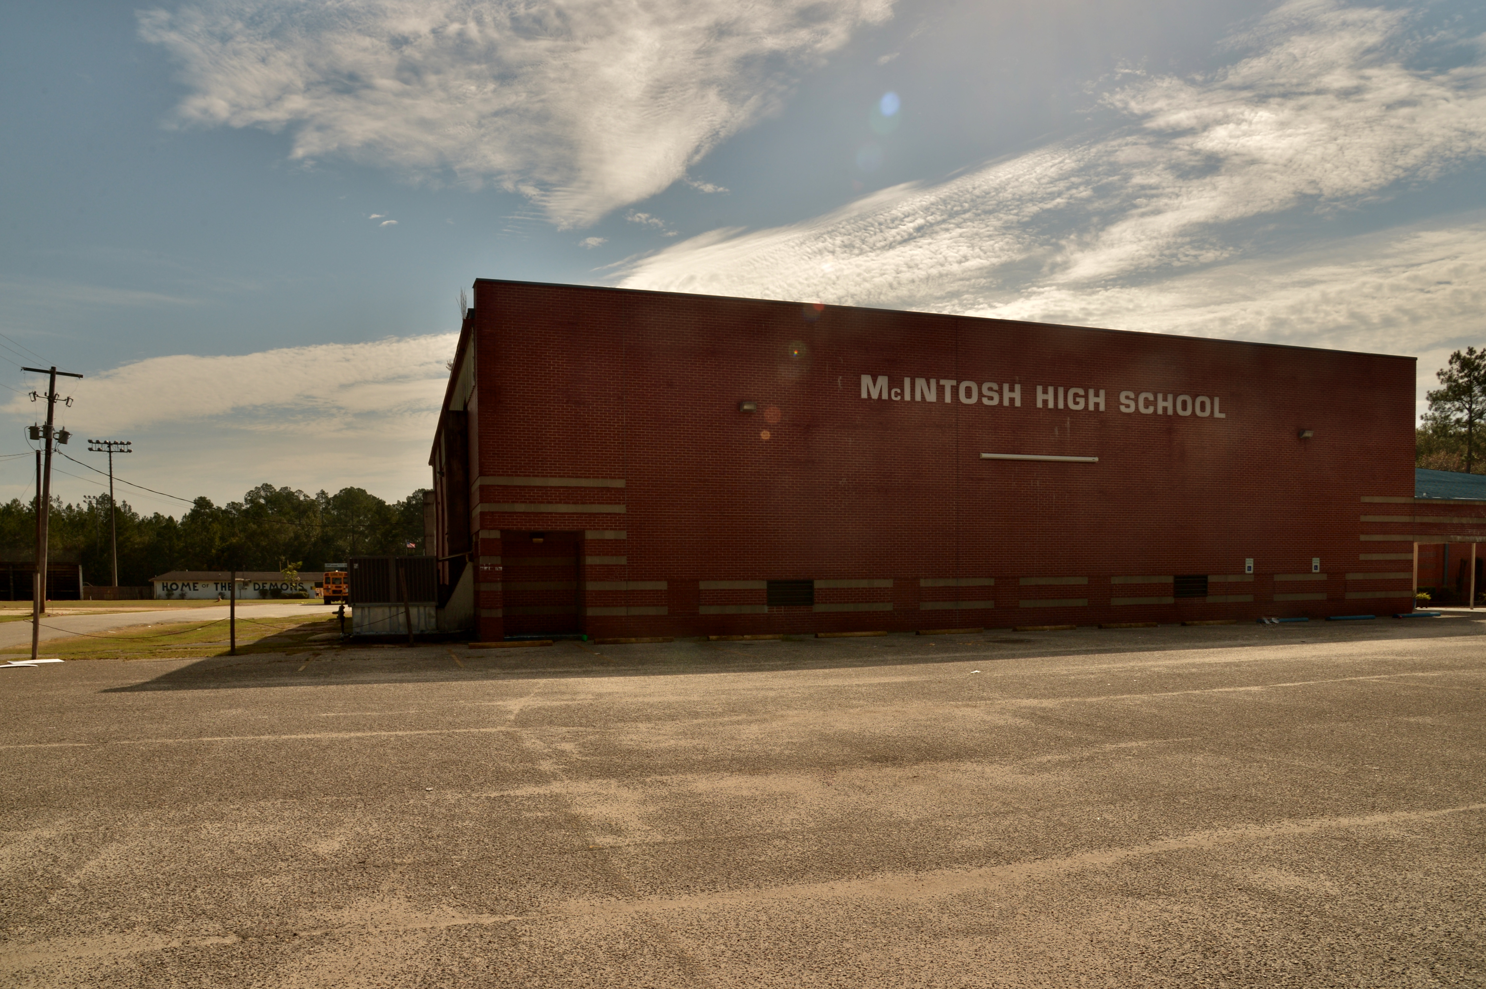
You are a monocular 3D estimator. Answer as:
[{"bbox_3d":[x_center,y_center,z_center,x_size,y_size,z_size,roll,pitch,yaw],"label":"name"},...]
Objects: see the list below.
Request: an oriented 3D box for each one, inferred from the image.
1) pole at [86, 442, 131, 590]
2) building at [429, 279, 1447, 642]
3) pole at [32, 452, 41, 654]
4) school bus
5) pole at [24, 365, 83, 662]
[{"bbox_3d":[-73.248,2.943,115.294,4.300,18.700,0.800,-3,-2,-32],"label":"pole"},{"bbox_3d":[2.438,0.620,43.899,29.600,8.330,34.000,1,-4,-19],"label":"building"},{"bbox_3d":[-13.226,1.128,18.536,0.140,3.900,0.140,1,-4,-23],"label":"pole"},{"bbox_3d":[-39.268,9.051,96.695,2.450,3.050,11.000,1,-4,-19],"label":"school bus"},{"bbox_3d":[-32.863,-0.269,46.908,2.450,11.740,0.900,1,-4,-23],"label":"pole"}]

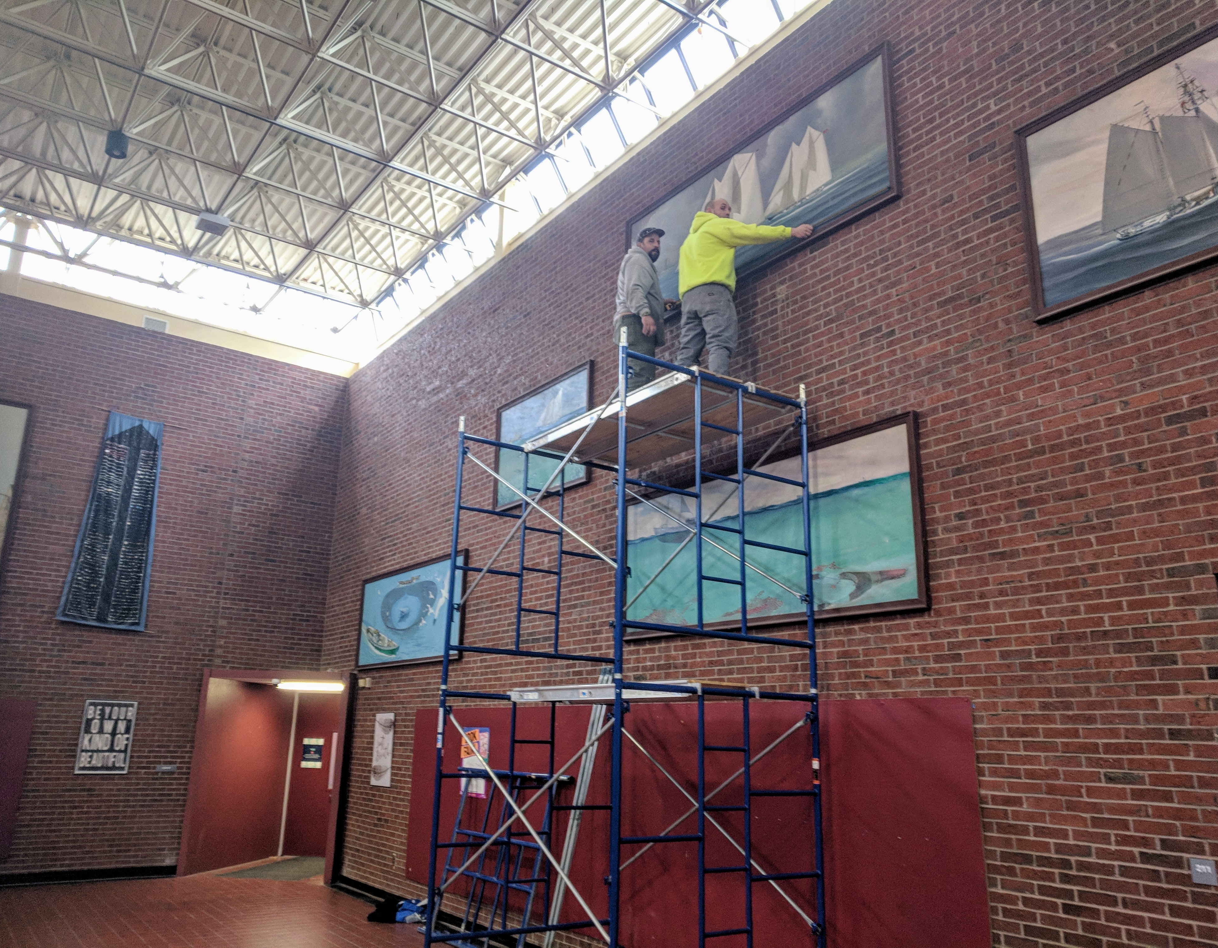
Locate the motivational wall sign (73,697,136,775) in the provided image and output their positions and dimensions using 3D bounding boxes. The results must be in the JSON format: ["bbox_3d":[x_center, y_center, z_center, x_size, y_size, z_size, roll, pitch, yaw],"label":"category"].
[{"bbox_3d":[-6.417,3.372,12.145,0.600,0.900,0.030,12,-18,-34],"label":"motivational wall sign"}]

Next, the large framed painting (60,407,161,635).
[{"bbox_3d":[-6.568,0.602,12.728,1.060,2.920,0.050,12,-18,-34],"label":"large framed painting"}]

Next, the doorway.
[{"bbox_3d":[-4.499,3.925,12.434,2.100,2.630,0.250,-2,-15,10],"label":"doorway"}]

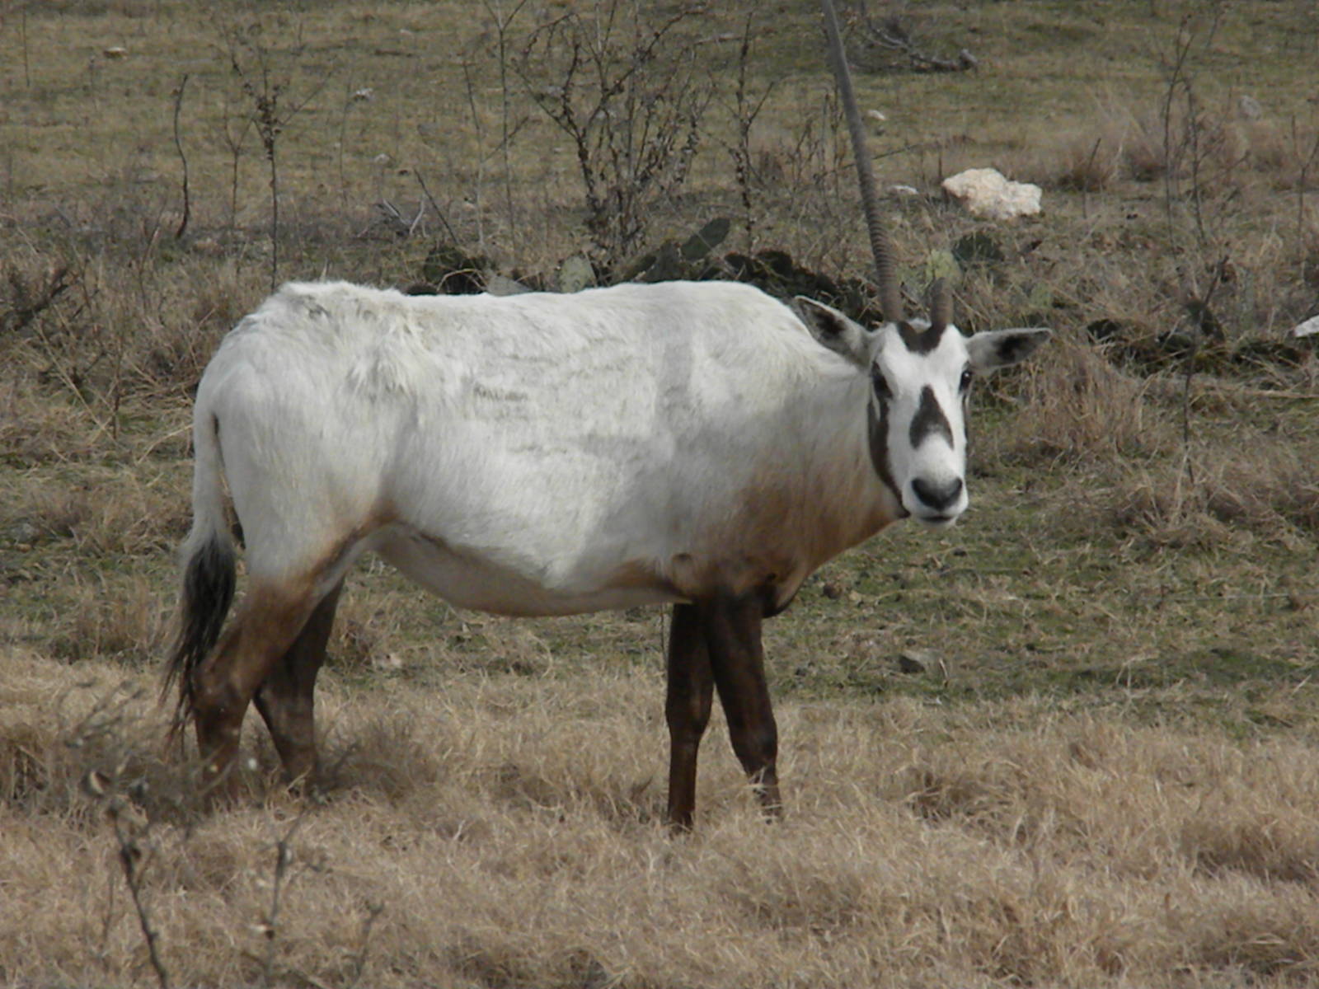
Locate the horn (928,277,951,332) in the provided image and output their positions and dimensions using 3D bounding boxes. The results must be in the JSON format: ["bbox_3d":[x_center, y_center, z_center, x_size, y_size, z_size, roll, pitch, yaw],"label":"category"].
[{"bbox_3d":[0.465,-0.316,16.450,0.038,0.094,0.042,2,-8,-6],"label":"horn"}]

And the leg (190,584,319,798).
[{"bbox_3d":[-0.681,0.338,16.600,0.207,0.369,0.095,1,4,10],"label":"leg"}]

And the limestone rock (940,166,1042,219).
[{"bbox_3d":[1.294,-1.167,38.500,0.388,0.200,0.270,0,4,0],"label":"limestone rock"}]

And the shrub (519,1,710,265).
[{"bbox_3d":[-0.158,-1.261,35.000,0.692,0.968,0.600,0,4,0],"label":"shrub"}]

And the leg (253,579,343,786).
[{"bbox_3d":[-0.613,0.331,16.800,0.152,0.374,0.090,1,4,10],"label":"leg"}]

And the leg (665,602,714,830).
[{"bbox_3d":[0.050,0.378,16.650,0.081,0.393,0.075,1,4,10],"label":"leg"}]

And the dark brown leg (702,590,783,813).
[{"bbox_3d":[0.139,0.365,16.450,0.132,0.394,0.080,1,4,10],"label":"dark brown leg"}]

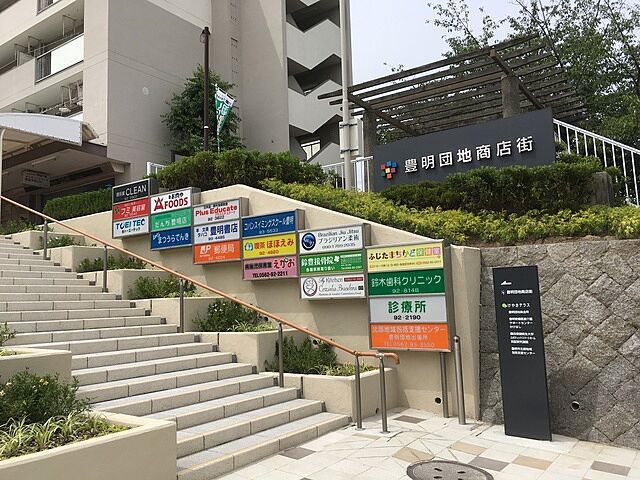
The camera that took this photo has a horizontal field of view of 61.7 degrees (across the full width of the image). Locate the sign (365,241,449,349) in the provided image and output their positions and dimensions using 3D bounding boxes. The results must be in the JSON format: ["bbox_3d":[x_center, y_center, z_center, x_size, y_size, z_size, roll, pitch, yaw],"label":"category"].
[{"bbox_3d":[1.129,0.718,6.799,1.084,1.332,0.180,-6,-7,34],"label":"sign"}]

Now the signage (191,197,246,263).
[{"bbox_3d":[-1.596,-0.120,8.632,1.060,0.975,0.180,-6,-7,34],"label":"signage"}]

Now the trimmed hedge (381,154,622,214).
[{"bbox_3d":[2.773,-0.676,8.878,3.730,0.770,0.800,-6,-8,34],"label":"trimmed hedge"}]

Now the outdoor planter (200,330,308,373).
[{"bbox_3d":[-1.079,1.614,7.910,1.389,0.532,1.092,-6,-8,34],"label":"outdoor planter"}]

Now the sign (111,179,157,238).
[{"bbox_3d":[-3.583,-0.590,10.410,1.110,1.008,0.217,-6,-8,34],"label":"sign"}]

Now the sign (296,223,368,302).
[{"bbox_3d":[0.216,0.340,7.710,1.110,1.008,0.217,-6,-8,34],"label":"sign"}]

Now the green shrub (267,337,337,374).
[{"bbox_3d":[-0.229,1.595,7.439,0.742,0.477,0.636,-6,-7,34],"label":"green shrub"}]

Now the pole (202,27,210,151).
[{"bbox_3d":[-2.687,-2.795,12.706,0.150,4.800,0.150,-6,-8,34],"label":"pole"}]

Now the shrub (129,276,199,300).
[{"bbox_3d":[-2.670,0.831,9.193,0.901,0.435,0.657,-6,-7,34],"label":"shrub"}]

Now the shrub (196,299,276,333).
[{"bbox_3d":[-1.276,1.148,8.035,1.120,0.490,0.770,-6,-8,34],"label":"shrub"}]

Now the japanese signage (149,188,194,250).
[{"bbox_3d":[-2.497,-0.337,9.252,1.060,0.975,0.180,-6,-7,34],"label":"japanese signage"}]

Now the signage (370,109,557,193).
[{"bbox_3d":[2.518,-1.488,9.941,3.431,1.100,0.120,-6,-8,34],"label":"signage"}]

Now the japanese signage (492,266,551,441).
[{"bbox_3d":[2.083,1.147,5.534,0.450,1.723,0.058,-7,-7,38],"label":"japanese signage"}]

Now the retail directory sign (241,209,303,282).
[{"bbox_3d":[-0.699,0.098,8.026,1.060,0.975,0.180,-6,-7,34],"label":"retail directory sign"}]

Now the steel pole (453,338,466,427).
[{"bbox_3d":[1.644,1.638,6.284,0.080,1.002,0.080,-6,-8,34],"label":"steel pole"}]

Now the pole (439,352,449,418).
[{"bbox_3d":[1.499,1.731,6.447,0.060,0.790,0.060,-6,-7,34],"label":"pole"}]

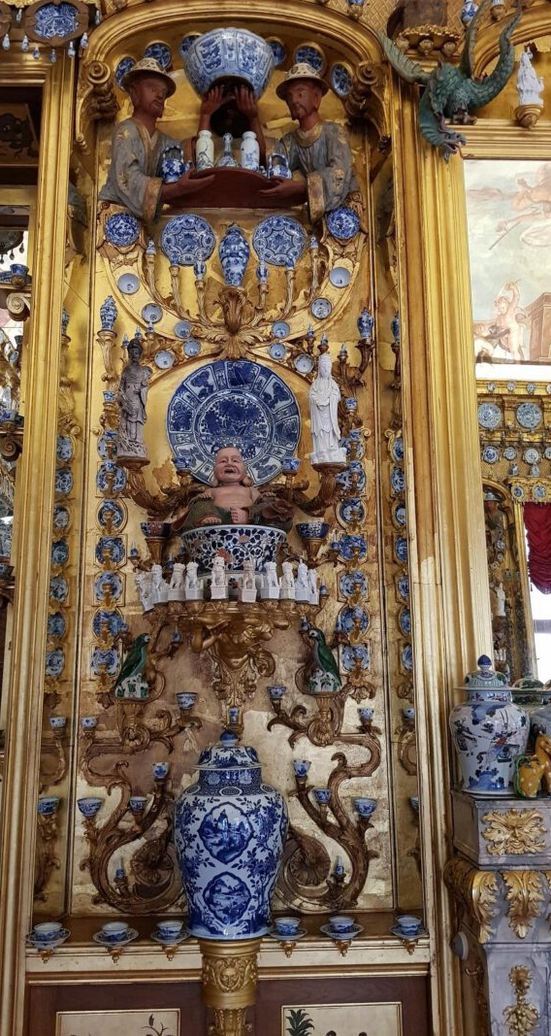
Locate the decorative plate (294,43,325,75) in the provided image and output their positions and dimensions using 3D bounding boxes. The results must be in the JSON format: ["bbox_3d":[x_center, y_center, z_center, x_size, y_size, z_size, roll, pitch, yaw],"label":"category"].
[{"bbox_3d":[0.137,-1.817,3.087,0.110,0.110,0.020,-4,27,16],"label":"decorative plate"}]

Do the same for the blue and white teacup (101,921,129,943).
[{"bbox_3d":[-0.460,1.191,2.232,0.077,0.042,0.077,0,-12,-2],"label":"blue and white teacup"}]

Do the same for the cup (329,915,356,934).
[{"bbox_3d":[0.190,1.167,2.225,0.075,0.043,0.075,0,-11,-2],"label":"cup"}]

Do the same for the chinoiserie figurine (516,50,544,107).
[{"bbox_3d":[0.945,-1.611,2.876,0.092,0.215,0.080,0,-11,-2],"label":"chinoiserie figurine"}]

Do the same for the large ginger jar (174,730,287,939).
[{"bbox_3d":[-0.125,0.859,2.171,0.316,0.530,0.316,0,-11,-2],"label":"large ginger jar"}]

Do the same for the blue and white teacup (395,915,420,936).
[{"bbox_3d":[0.408,1.248,2.373,0.079,0.043,0.079,0,-11,-2],"label":"blue and white teacup"}]

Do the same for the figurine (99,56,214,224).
[{"bbox_3d":[-0.411,-1.273,2.685,0.370,0.620,0.380,10,-15,-41],"label":"figurine"}]

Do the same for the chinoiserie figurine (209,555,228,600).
[{"bbox_3d":[-0.185,0.194,2.555,0.052,0.150,0.062,-2,-11,5],"label":"chinoiserie figurine"}]

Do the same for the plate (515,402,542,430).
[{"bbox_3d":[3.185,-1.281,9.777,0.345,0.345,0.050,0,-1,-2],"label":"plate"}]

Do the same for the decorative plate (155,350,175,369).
[{"bbox_3d":[-0.406,-0.581,2.862,0.072,0.072,0.022,0,-11,-2],"label":"decorative plate"}]

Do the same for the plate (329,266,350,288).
[{"bbox_3d":[0.234,-0.866,2.805,0.078,0.078,0.022,0,-5,-2],"label":"plate"}]

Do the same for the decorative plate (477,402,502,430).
[{"bbox_3d":[2.611,-1.236,9.432,0.306,0.306,0.045,0,-1,-2],"label":"decorative plate"}]

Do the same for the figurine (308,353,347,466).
[{"bbox_3d":[0.167,-0.345,2.504,0.126,0.380,0.105,-1,-11,2],"label":"figurine"}]

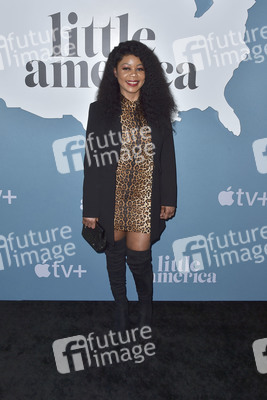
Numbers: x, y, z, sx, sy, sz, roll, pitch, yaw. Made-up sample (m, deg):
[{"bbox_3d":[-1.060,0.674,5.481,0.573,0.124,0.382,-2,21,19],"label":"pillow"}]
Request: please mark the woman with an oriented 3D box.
[{"bbox_3d":[-0.026,-0.058,2.250,0.550,1.660,0.380,-2,13,-10],"label":"woman"}]

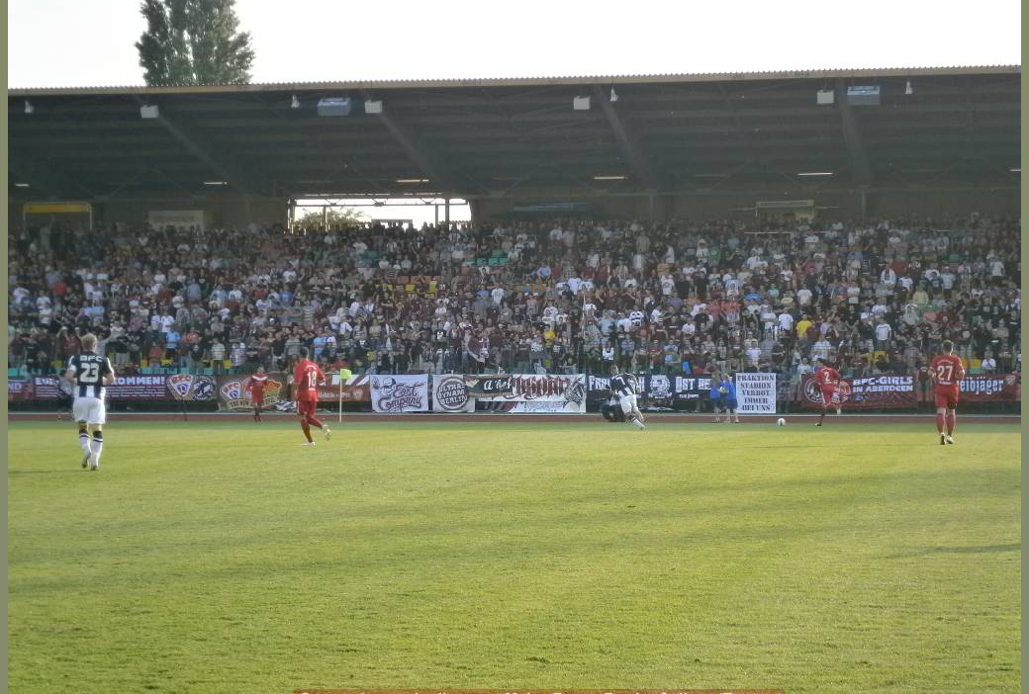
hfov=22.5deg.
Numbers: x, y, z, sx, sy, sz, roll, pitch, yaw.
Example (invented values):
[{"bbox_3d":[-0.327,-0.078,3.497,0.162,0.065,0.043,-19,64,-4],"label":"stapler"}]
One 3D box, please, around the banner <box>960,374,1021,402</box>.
[{"bbox_3d":[15.108,1.340,84.563,2.702,0.904,0.050,0,-1,11],"label":"banner"}]

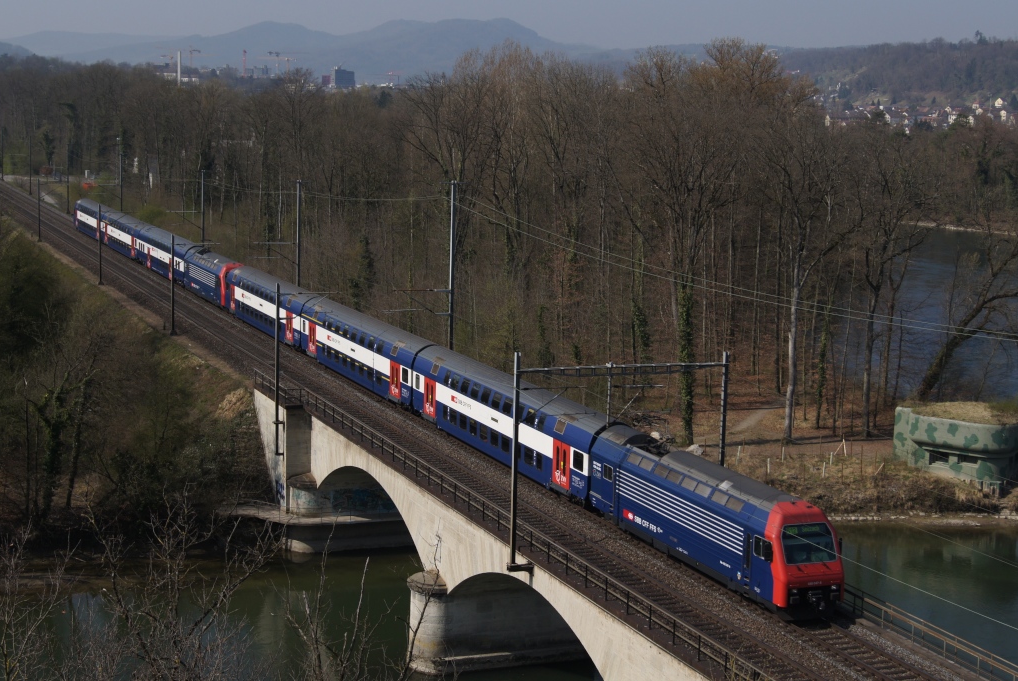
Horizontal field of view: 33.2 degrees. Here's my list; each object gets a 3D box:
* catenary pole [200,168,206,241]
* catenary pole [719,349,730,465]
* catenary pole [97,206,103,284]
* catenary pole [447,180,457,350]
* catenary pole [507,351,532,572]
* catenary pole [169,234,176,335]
[{"bbox_3d":[-33.607,-12.585,187.433,0.270,12.300,0.270,-2,8,-22],"label":"catenary pole"},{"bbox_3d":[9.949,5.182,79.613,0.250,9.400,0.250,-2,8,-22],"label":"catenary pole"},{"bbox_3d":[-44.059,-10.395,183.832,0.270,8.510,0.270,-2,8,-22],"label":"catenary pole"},{"bbox_3d":[-3.901,-3.072,115.496,0.280,15.400,0.280,-2,8,-22],"label":"catenary pole"},{"bbox_3d":[0.573,5.425,75.825,1.050,9.910,0.300,-2,8,-22],"label":"catenary pole"},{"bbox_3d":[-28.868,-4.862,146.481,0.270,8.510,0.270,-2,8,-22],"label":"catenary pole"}]

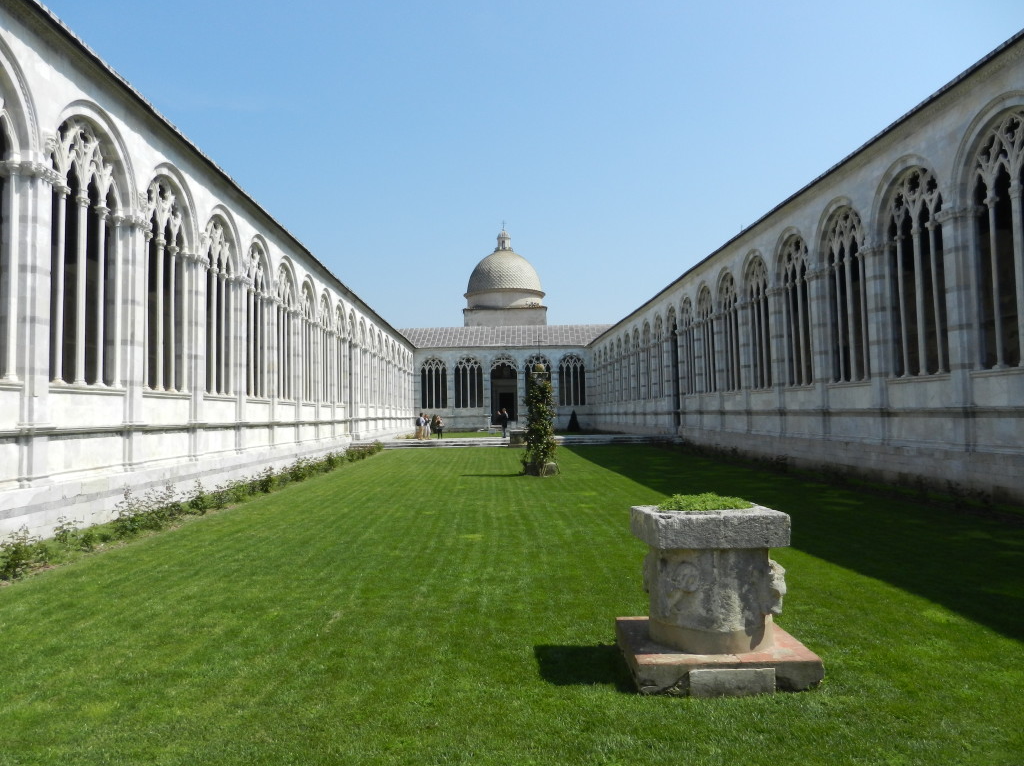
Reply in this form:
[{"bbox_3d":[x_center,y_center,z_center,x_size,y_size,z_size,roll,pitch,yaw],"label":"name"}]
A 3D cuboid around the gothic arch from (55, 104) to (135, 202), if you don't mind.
[{"bbox_3d":[-9.471,-5.191,16.908,0.500,2.100,3.600,-1,-2,-2],"label":"gothic arch"}]

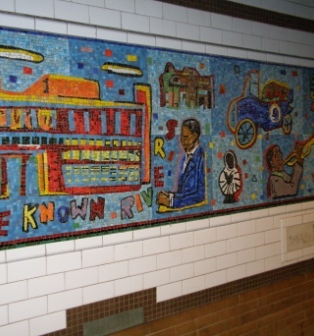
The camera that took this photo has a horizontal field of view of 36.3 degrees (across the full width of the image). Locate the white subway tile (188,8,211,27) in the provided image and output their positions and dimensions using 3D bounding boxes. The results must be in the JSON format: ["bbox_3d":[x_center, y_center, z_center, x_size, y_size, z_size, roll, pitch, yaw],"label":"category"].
[{"bbox_3d":[0.204,-0.728,2.323,0.152,0.075,0.010,-3,3,-38],"label":"white subway tile"}]

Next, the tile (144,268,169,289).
[{"bbox_3d":[-0.005,0.503,2.194,0.152,0.075,0.010,-3,3,-38],"label":"tile"}]

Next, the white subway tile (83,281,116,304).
[{"bbox_3d":[-0.246,0.518,1.998,0.152,0.074,0.010,-3,3,-38],"label":"white subway tile"}]

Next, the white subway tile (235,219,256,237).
[{"bbox_3d":[0.473,0.323,2.565,0.152,0.074,0.010,-3,3,-38],"label":"white subway tile"}]

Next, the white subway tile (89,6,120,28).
[{"bbox_3d":[-0.216,-0.622,1.981,0.152,0.074,0.012,-3,4,-38],"label":"white subway tile"}]

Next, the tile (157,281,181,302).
[{"bbox_3d":[0.057,0.574,2.245,0.152,0.075,0.010,-3,3,-38],"label":"tile"}]

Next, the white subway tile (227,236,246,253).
[{"bbox_3d":[0.413,0.403,2.512,0.152,0.074,0.012,-3,4,-38],"label":"white subway tile"}]

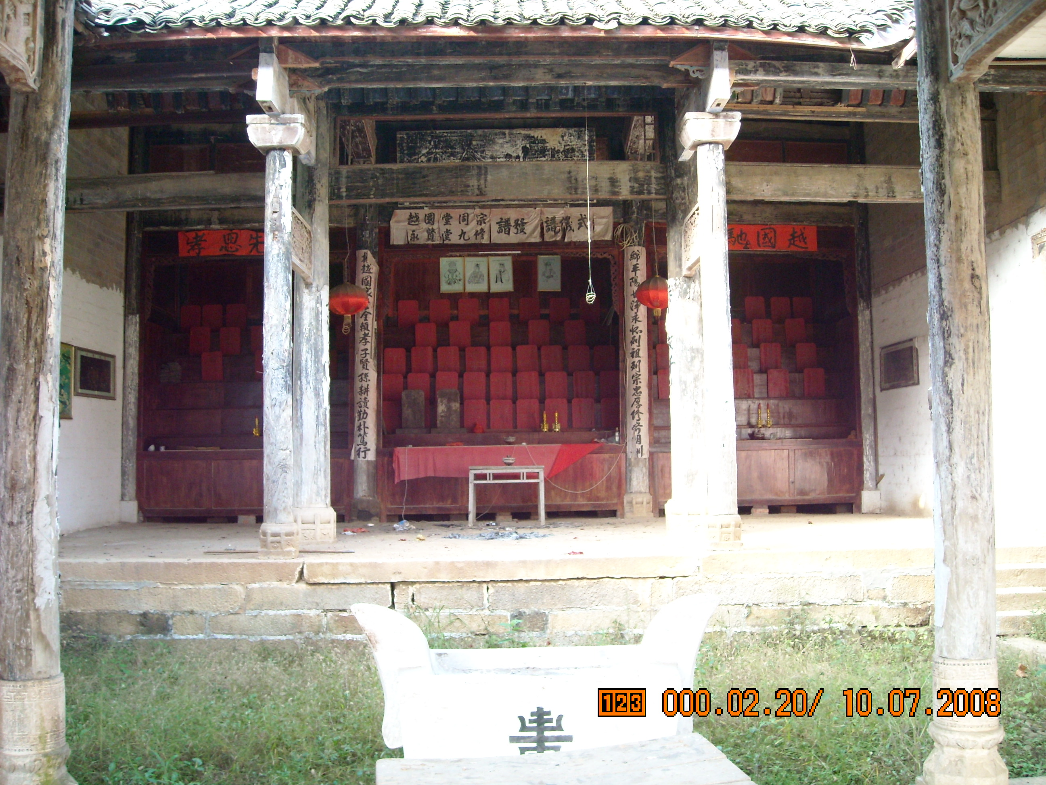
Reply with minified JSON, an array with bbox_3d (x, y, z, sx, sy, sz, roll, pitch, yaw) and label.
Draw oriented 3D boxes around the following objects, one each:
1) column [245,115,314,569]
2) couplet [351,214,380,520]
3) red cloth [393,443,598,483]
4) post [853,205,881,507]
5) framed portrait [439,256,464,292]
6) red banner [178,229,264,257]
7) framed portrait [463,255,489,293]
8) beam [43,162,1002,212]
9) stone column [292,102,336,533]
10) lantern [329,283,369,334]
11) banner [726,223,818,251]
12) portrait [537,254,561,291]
[{"bbox_3d":[-2.266,-0.530,9.920,0.535,4.077,0.540,-1,-4,-1],"label":"column"},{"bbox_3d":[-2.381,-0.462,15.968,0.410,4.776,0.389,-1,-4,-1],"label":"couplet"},{"bbox_3d":[-0.399,1.061,15.663,3.023,0.512,0.256,-1,-4,-1],"label":"red cloth"},{"bbox_3d":[5.243,-0.596,16.290,0.280,4.902,0.280,-1,-4,-1],"label":"post"},{"bbox_3d":[-1.230,-2.038,18.410,0.440,0.625,0.031,-1,-4,-1],"label":"framed portrait"},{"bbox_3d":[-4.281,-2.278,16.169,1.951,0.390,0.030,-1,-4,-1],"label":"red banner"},{"bbox_3d":[-0.804,-2.047,18.417,0.426,0.623,0.031,-1,-4,-1],"label":"framed portrait"},{"bbox_3d":[-0.136,-2.272,11.820,10.954,0.390,0.200,-1,-4,-1],"label":"beam"},{"bbox_3d":[-2.308,-0.809,11.582,0.471,4.869,0.471,-1,-4,-1],"label":"stone column"},{"bbox_3d":[-2.234,-1.076,13.446,0.539,0.639,0.539,-1,-4,-1],"label":"lantern"},{"bbox_3d":[3.532,-2.355,16.147,1.941,0.398,0.031,-1,-4,-1],"label":"banner"},{"bbox_3d":[0.404,-1.826,16.262,0.351,0.561,0.030,-1,-4,-1],"label":"portrait"}]

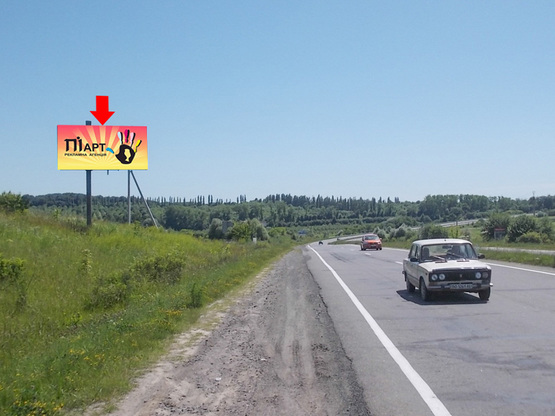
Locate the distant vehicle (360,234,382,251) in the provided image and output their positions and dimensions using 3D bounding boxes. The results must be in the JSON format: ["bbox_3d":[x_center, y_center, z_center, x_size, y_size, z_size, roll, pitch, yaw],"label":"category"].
[{"bbox_3d":[9.000,3.280,58.200,1.760,1.530,4.200,-1,-2,3],"label":"distant vehicle"}]

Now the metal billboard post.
[{"bbox_3d":[-12.780,-2.280,41.400,0.340,7.300,0.340,-1,-2,-7],"label":"metal billboard post"}]

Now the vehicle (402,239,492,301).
[{"bbox_3d":[4.460,1.620,16.450,1.620,1.440,4.150,-1,-2,4],"label":"vehicle"}]

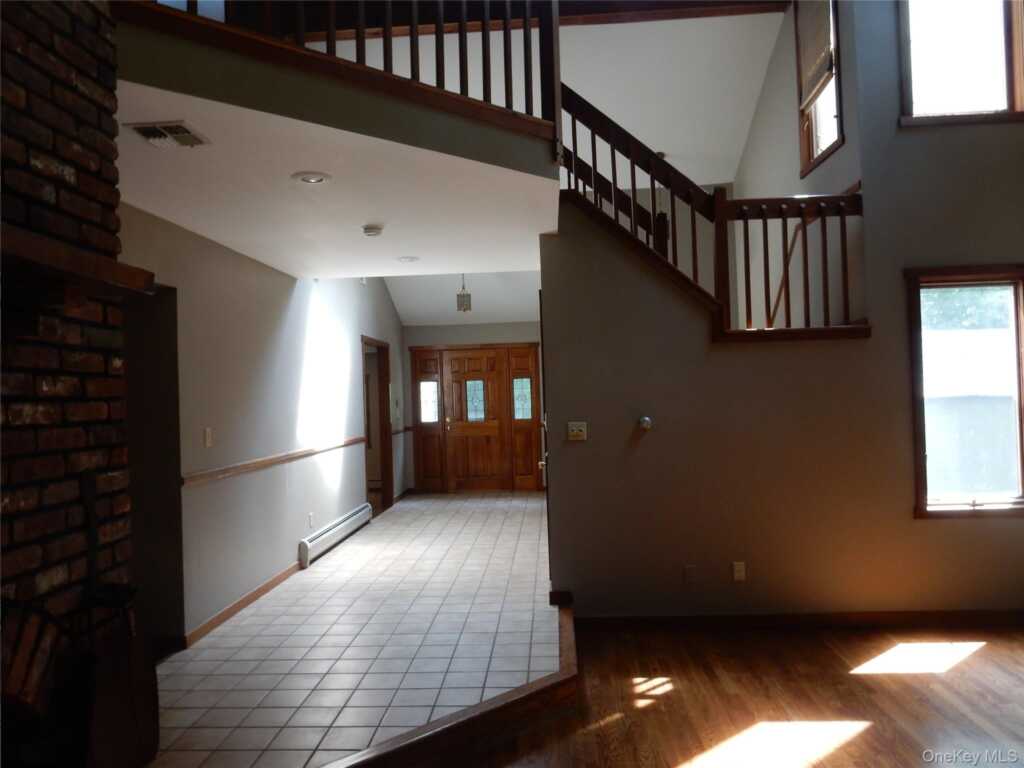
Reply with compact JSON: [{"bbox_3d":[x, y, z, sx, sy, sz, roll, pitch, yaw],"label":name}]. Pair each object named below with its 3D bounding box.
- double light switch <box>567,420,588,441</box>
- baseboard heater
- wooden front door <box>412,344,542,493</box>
[{"bbox_3d":[0.430,0.309,4.856,0.118,0.118,0.012,-2,-1,3],"label":"double light switch"},{"bbox_3d":[-1.669,1.434,7.263,0.070,0.209,2.296,-2,-1,3],"label":"baseboard heater"},{"bbox_3d":[-0.514,0.496,10.575,1.872,2.099,0.140,-2,-1,3],"label":"wooden front door"}]

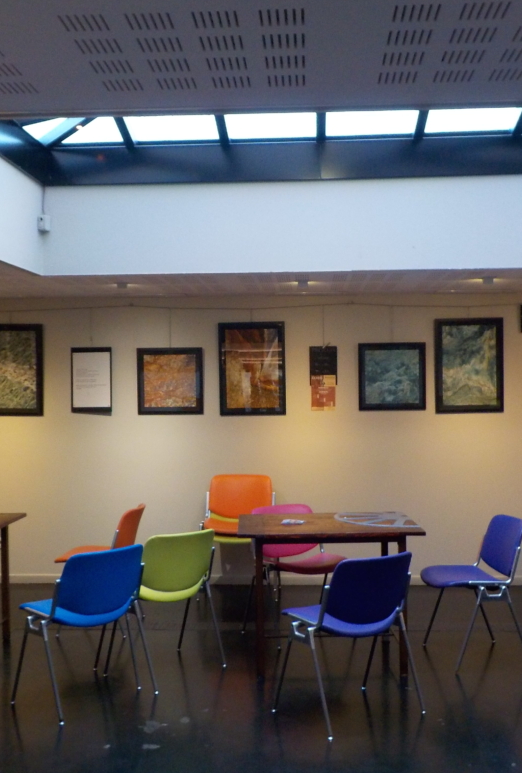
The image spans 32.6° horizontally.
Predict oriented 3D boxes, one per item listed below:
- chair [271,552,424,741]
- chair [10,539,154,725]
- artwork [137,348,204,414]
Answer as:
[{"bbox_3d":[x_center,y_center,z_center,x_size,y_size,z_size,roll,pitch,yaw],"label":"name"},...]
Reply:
[{"bbox_3d":[0.399,1.131,4.136,0.560,0.750,0.506,-1,0,-34],"label":"chair"},{"bbox_3d":[-0.863,1.143,4.352,0.506,0.750,0.560,-1,0,44],"label":"chair"},{"bbox_3d":[-0.697,-0.038,6.893,0.506,0.512,0.030,-1,0,3],"label":"artwork"}]

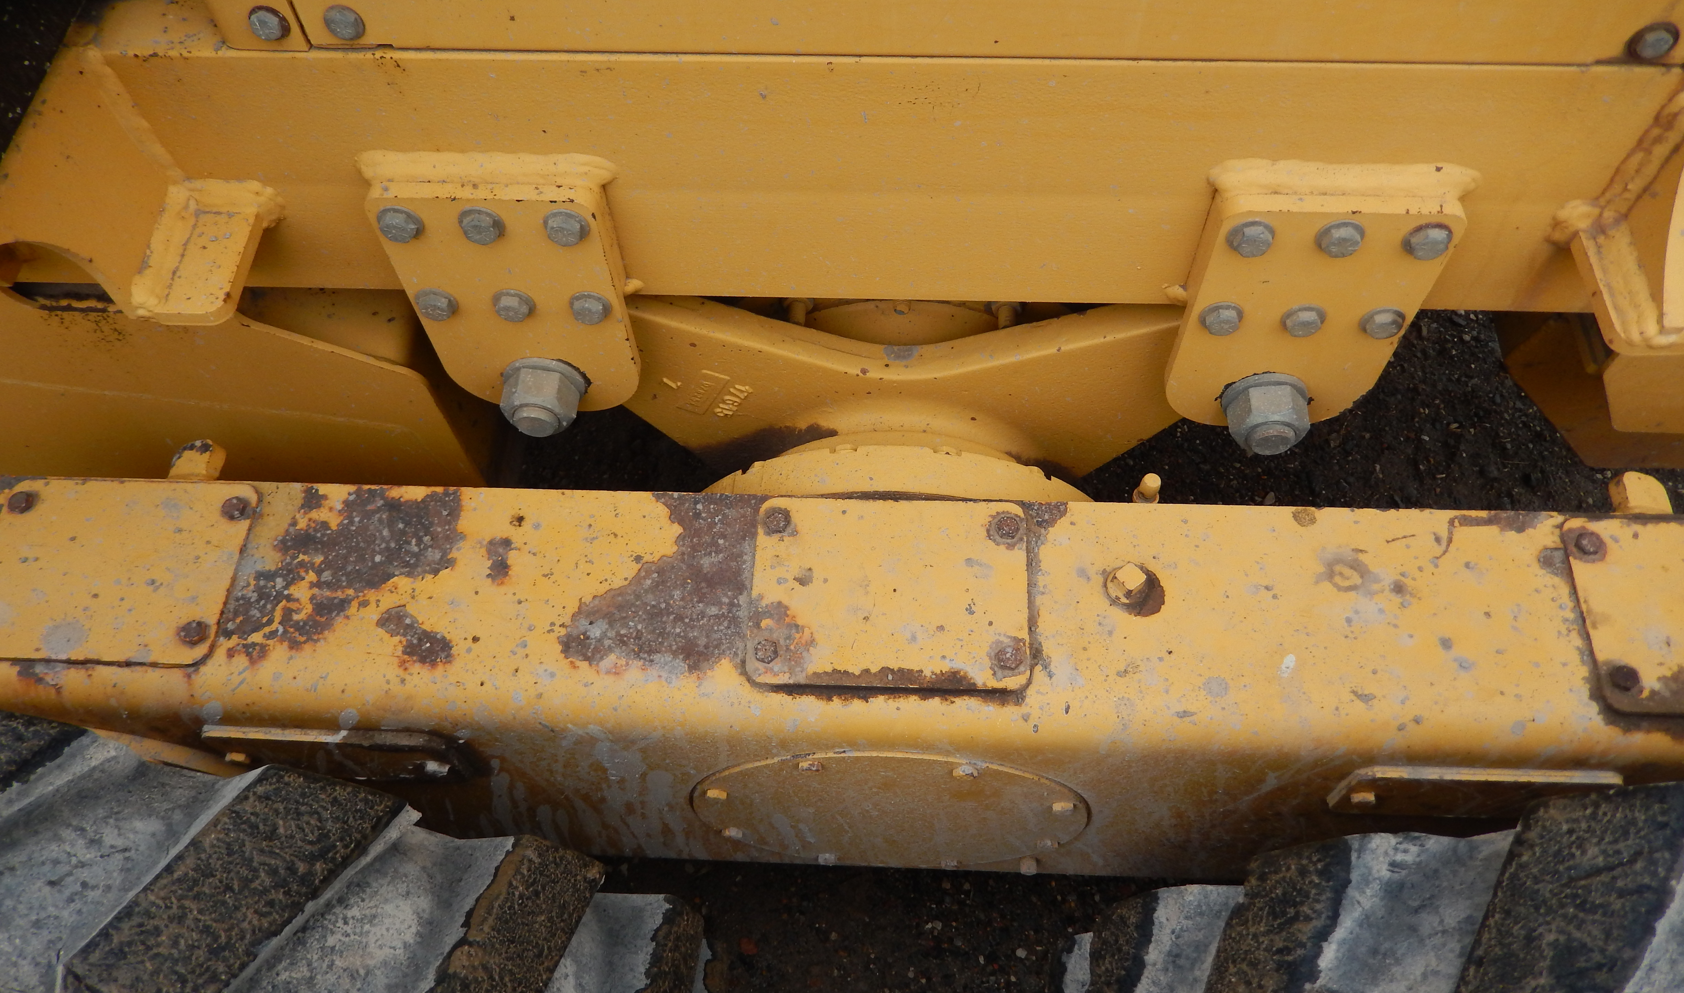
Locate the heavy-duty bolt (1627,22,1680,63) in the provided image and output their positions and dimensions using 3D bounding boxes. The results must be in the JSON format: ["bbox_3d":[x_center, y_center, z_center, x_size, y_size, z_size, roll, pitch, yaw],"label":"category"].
[{"bbox_3d":[0.531,-0.293,0.794,0.029,0.029,0.011,2,58,2],"label":"heavy-duty bolt"}]

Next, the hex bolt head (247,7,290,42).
[{"bbox_3d":[-0.393,-0.319,0.830,0.028,0.028,0.011,2,58,2],"label":"hex bolt head"}]

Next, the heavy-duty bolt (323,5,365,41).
[{"bbox_3d":[-0.339,-0.319,0.826,0.027,0.027,0.011,2,58,2],"label":"heavy-duty bolt"}]

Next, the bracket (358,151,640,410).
[{"bbox_3d":[-0.266,-0.170,1.018,0.182,0.267,0.041,2,58,2],"label":"bracket"}]

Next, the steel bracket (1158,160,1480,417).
[{"bbox_3d":[0.366,-0.152,0.993,0.179,0.267,0.041,2,58,2],"label":"steel bracket"}]

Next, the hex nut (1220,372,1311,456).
[{"bbox_3d":[0.369,-0.064,1.051,0.072,0.071,0.045,2,58,2],"label":"hex nut"}]

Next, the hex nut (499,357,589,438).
[{"bbox_3d":[-0.268,-0.080,1.080,0.072,0.071,0.045,2,58,2],"label":"hex nut"}]

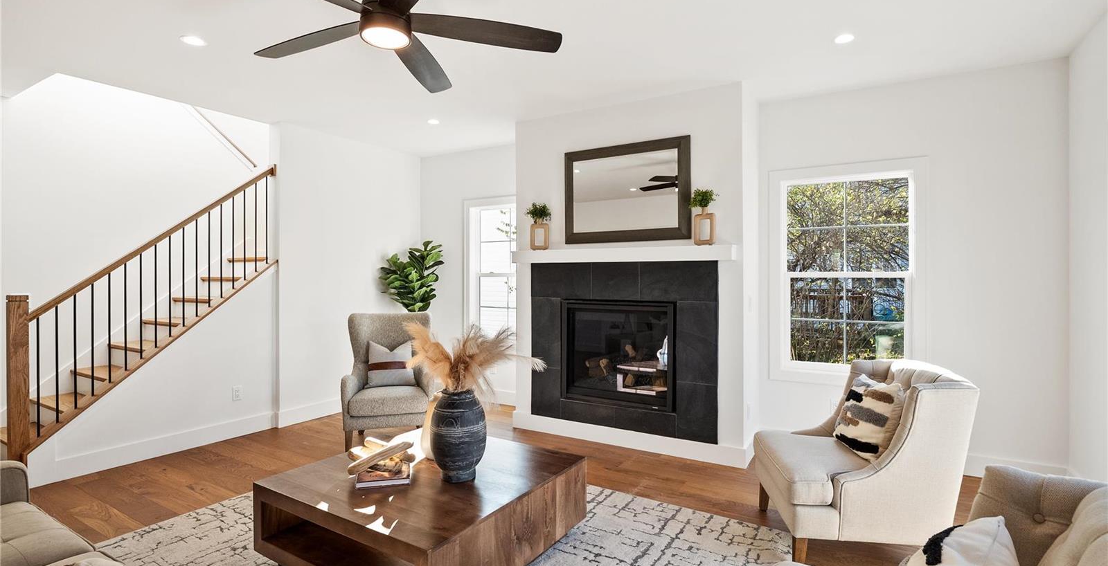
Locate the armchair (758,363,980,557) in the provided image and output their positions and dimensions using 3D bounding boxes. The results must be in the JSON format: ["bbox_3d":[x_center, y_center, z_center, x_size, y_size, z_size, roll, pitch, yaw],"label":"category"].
[{"bbox_3d":[1.530,0.888,2.550,0.790,0.900,0.680,0,1,7],"label":"armchair"}]

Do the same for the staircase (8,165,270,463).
[{"bbox_3d":[-3.425,0.125,4.133,0.928,2.443,1.856,0,0,32],"label":"staircase"}]

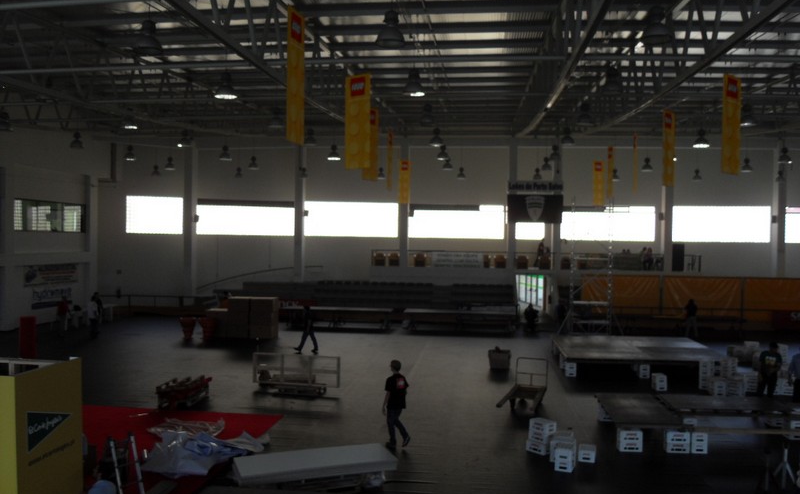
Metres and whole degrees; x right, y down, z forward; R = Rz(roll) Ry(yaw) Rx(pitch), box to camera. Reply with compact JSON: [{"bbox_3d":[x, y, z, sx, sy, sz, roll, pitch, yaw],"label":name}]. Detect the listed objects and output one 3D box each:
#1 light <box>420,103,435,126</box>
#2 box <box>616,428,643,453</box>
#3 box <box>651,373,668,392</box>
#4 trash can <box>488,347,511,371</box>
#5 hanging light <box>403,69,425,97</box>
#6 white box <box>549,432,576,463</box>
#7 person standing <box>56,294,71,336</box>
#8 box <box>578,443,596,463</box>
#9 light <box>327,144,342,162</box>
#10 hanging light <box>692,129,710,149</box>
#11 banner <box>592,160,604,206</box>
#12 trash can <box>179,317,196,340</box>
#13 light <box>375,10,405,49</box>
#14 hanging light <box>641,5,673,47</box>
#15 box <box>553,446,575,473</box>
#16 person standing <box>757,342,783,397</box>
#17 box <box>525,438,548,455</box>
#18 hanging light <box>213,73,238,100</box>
[{"bbox_3d":[0.825,-3.909,19.062,0.490,0.590,0.490,1,0,7],"label":"light"},{"bbox_3d":[4.555,3.809,12.797,0.460,0.430,0.330,1,1,7],"label":"box"},{"bbox_3d":[7.575,3.951,18.940,0.320,0.430,0.440,1,0,0],"label":"box"},{"bbox_3d":[3.116,3.494,20.127,0.660,0.620,0.520,1,1,9],"label":"trash can"},{"bbox_3d":[0.326,-3.892,15.292,0.490,0.590,0.490,1,0,7],"label":"hanging light"},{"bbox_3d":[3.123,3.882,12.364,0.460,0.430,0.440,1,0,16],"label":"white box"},{"bbox_3d":[-12.688,2.628,24.400,0.380,1.620,0.500,2,2,26],"label":"person standing"},{"bbox_3d":[3.536,3.900,12.238,0.310,0.215,0.460,1,1,14],"label":"box"},{"bbox_3d":[-2.350,-3.402,23.249,0.450,0.480,0.450,1,1,0],"label":"light"},{"bbox_3d":[10.109,-3.648,21.697,0.490,0.590,0.490,1,0,7],"label":"hanging light"},{"bbox_3d":[8.721,-2.804,28.400,0.510,2.000,0.030,1,1,14],"label":"banner"},{"bbox_3d":[-8.112,3.122,24.806,0.680,0.780,0.680,0,1,-18],"label":"trash can"},{"bbox_3d":[-0.157,-3.903,11.521,0.490,0.590,0.490,1,0,7],"label":"light"},{"bbox_3d":[3.195,-2.776,7.987,0.390,0.440,0.390,1,1,0],"label":"hanging light"},{"bbox_3d":[3.028,3.882,11.964,0.310,0.430,0.440,1,0,15],"label":"box"},{"bbox_3d":[8.950,3.164,15.628,0.540,1.720,0.360,1,1,28],"label":"person standing"},{"bbox_3d":[2.725,3.877,12.636,0.310,0.210,0.460,0,2,-43],"label":"box"},{"bbox_3d":[-3.362,-3.154,12.549,0.450,0.480,0.450,1,1,0],"label":"hanging light"}]

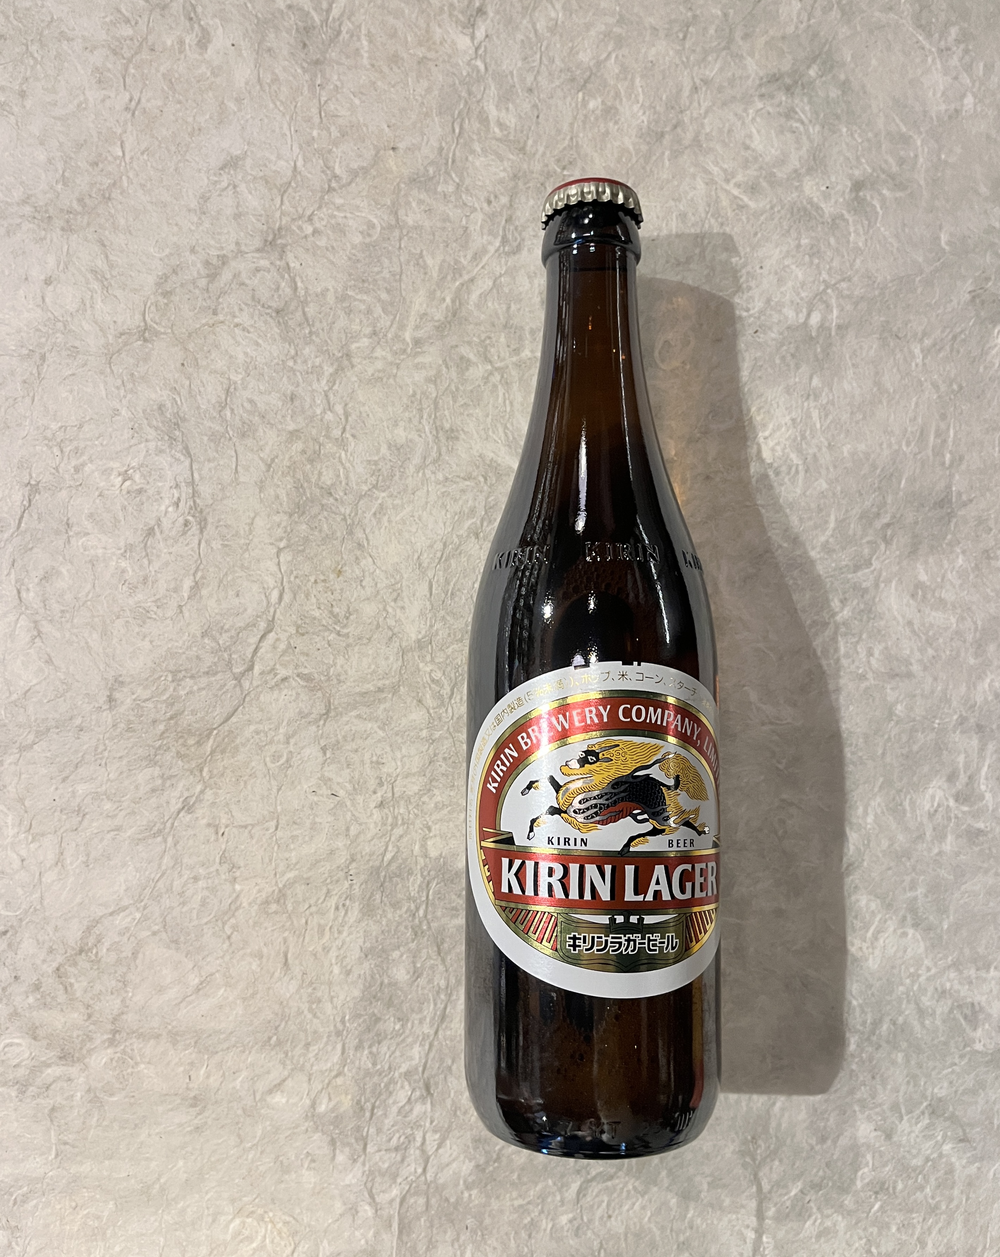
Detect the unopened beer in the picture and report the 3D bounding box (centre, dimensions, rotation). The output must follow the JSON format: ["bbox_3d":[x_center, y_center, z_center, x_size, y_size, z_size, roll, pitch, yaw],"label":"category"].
[{"bbox_3d":[0.026,0.006,0.284,0.070,0.070,0.260,1,87,-9],"label":"unopened beer"}]

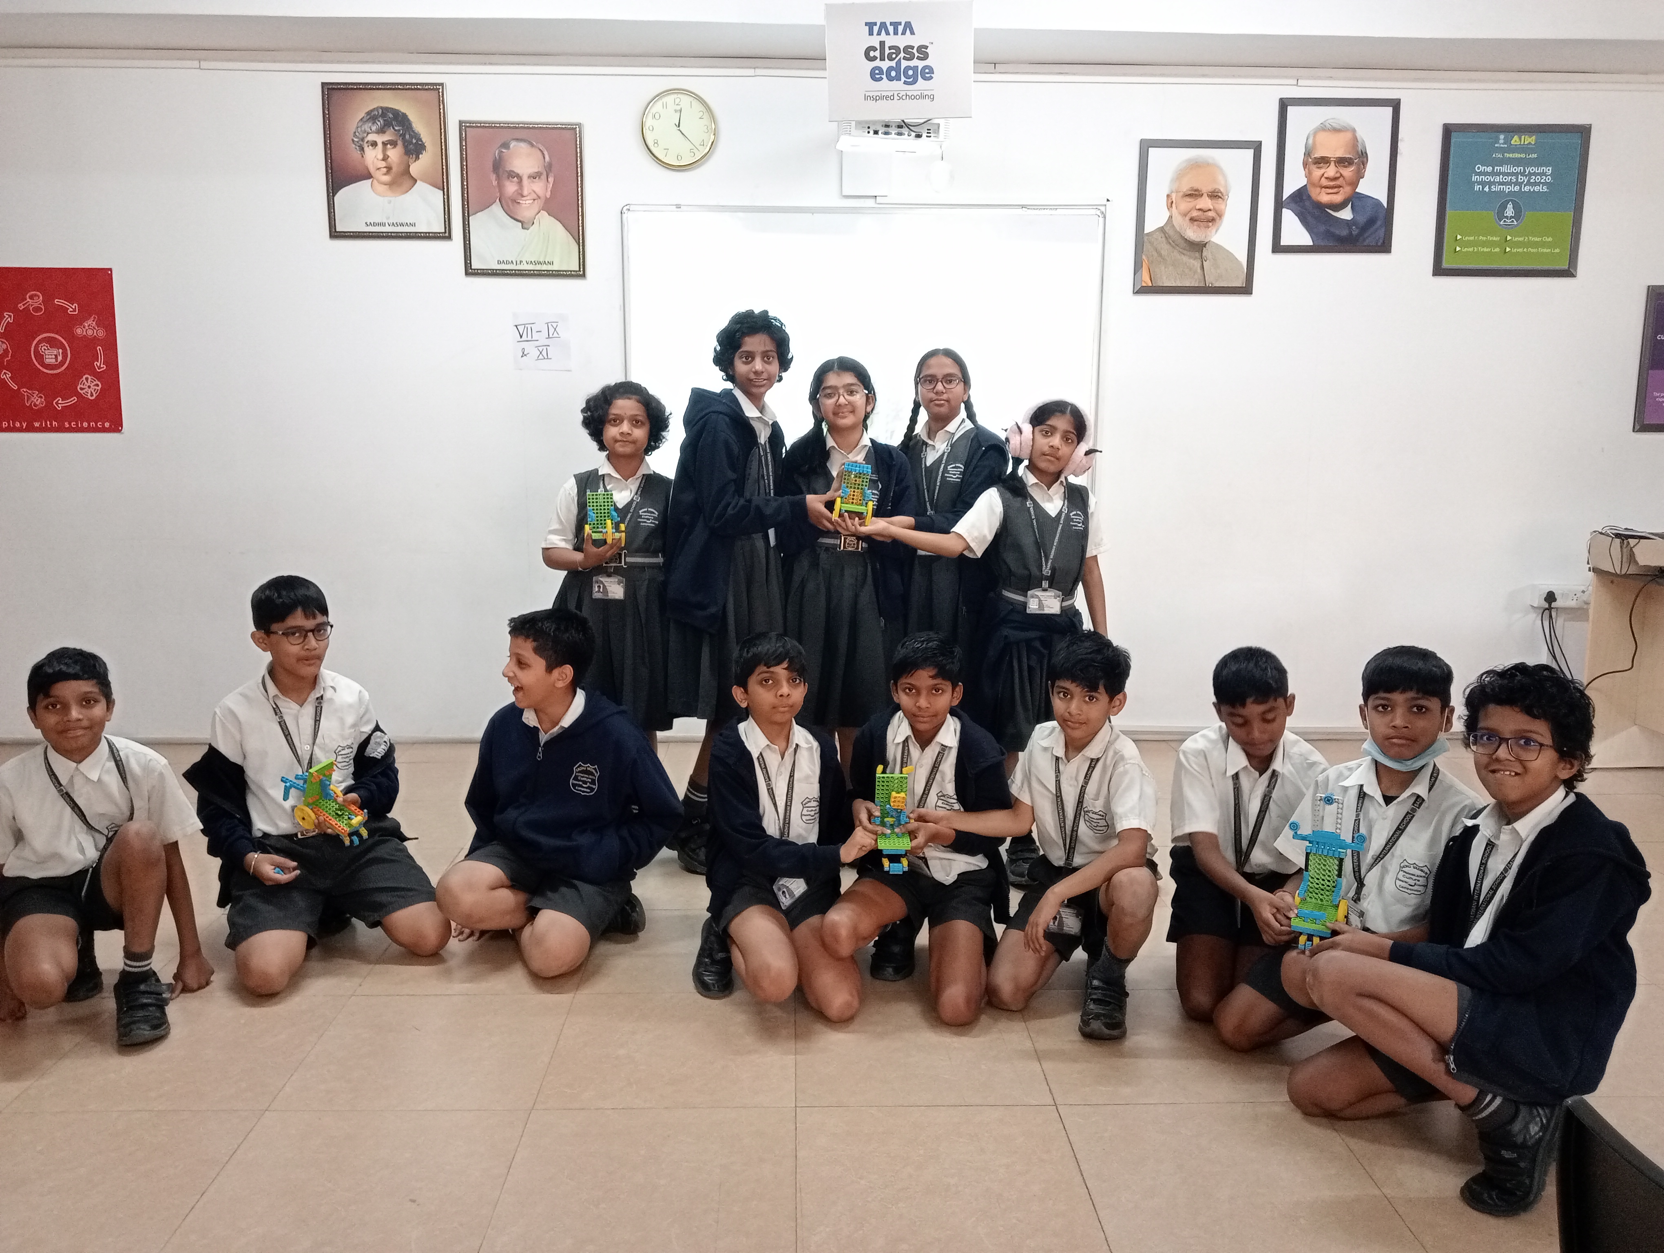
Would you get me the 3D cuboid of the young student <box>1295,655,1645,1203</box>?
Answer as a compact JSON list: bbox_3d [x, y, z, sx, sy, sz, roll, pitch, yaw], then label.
[{"bbox_3d":[1.159,0.517,2.462,0.690,0.900,0.430,-5,11,-27],"label":"young student"}]

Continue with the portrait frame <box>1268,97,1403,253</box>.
[{"bbox_3d":[1.876,-1.673,5.019,0.451,0.552,0.025,0,10,-1],"label":"portrait frame"}]

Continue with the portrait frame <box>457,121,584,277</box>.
[{"bbox_3d":[-1.147,-1.588,5.017,0.449,0.555,0.030,0,10,-2],"label":"portrait frame"}]

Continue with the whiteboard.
[{"bbox_3d":[0.121,-0.970,5.091,1.807,1.199,0.030,0,10,-1],"label":"whiteboard"}]

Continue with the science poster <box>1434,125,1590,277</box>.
[{"bbox_3d":[2.577,-1.613,5.111,0.565,0.553,0.030,0,10,-2],"label":"science poster"}]

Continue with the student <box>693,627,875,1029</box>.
[{"bbox_3d":[-0.154,0.412,3.121,0.420,0.850,0.520,-4,10,-21],"label":"student"}]

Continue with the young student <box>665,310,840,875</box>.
[{"bbox_3d":[-0.232,-0.077,3.837,0.420,1.595,0.400,8,13,40],"label":"young student"}]

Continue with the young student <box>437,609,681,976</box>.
[{"bbox_3d":[-0.694,0.369,3.302,0.540,0.870,0.550,5,11,26],"label":"young student"}]

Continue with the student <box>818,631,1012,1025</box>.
[{"bbox_3d":[0.205,0.411,3.130,0.430,0.850,0.540,1,10,4],"label":"student"}]

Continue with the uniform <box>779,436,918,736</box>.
[{"bbox_3d":[0.043,-0.125,3.856,0.400,0.875,0.310,0,10,-2],"label":"uniform"}]

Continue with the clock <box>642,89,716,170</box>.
[{"bbox_3d":[-0.557,-1.813,4.922,0.278,0.278,0.045,0,10,-1],"label":"clock"}]

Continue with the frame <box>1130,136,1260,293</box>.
[{"bbox_3d":[1.363,-1.522,5.031,0.453,0.555,0.025,0,10,-1],"label":"frame"}]

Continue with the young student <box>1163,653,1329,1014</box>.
[{"bbox_3d":[0.905,0.414,3.159,0.400,0.840,0.540,1,10,3],"label":"young student"}]

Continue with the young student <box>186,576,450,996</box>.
[{"bbox_3d":[-1.244,0.330,3.282,0.600,0.950,0.620,-4,11,-25],"label":"young student"}]

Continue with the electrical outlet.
[{"bbox_3d":[2.898,-0.117,5.353,0.250,0.100,0.055,0,10,-2],"label":"electrical outlet"}]

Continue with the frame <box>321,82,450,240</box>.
[{"bbox_3d":[-1.644,-1.720,4.981,0.446,0.557,0.030,0,10,-2],"label":"frame"}]

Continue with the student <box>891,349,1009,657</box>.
[{"bbox_3d":[0.346,-0.083,4.135,0.380,1.513,0.330,2,10,10],"label":"student"}]

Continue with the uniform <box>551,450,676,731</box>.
[{"bbox_3d":[-0.612,-0.088,3.785,0.370,0.770,0.260,-1,10,-8],"label":"uniform"}]

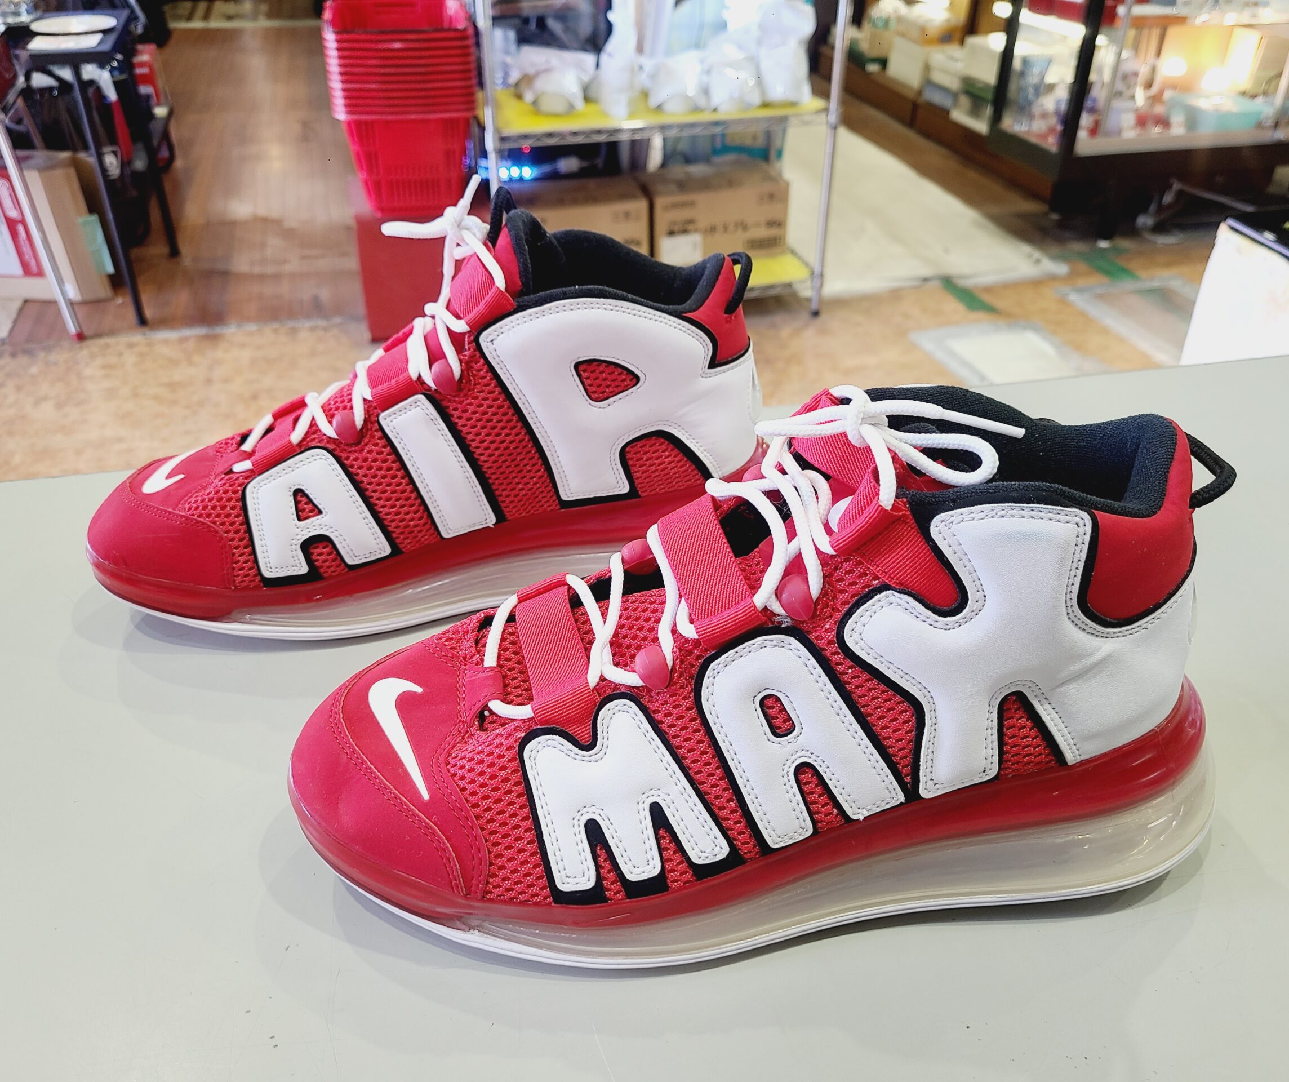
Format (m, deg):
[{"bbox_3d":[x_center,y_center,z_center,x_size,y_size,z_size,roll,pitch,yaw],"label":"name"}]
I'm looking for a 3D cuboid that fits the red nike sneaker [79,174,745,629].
[{"bbox_3d":[-0.089,-0.060,0.474,0.306,0.165,0.114,-3,30,-6],"label":"red nike sneaker"}]

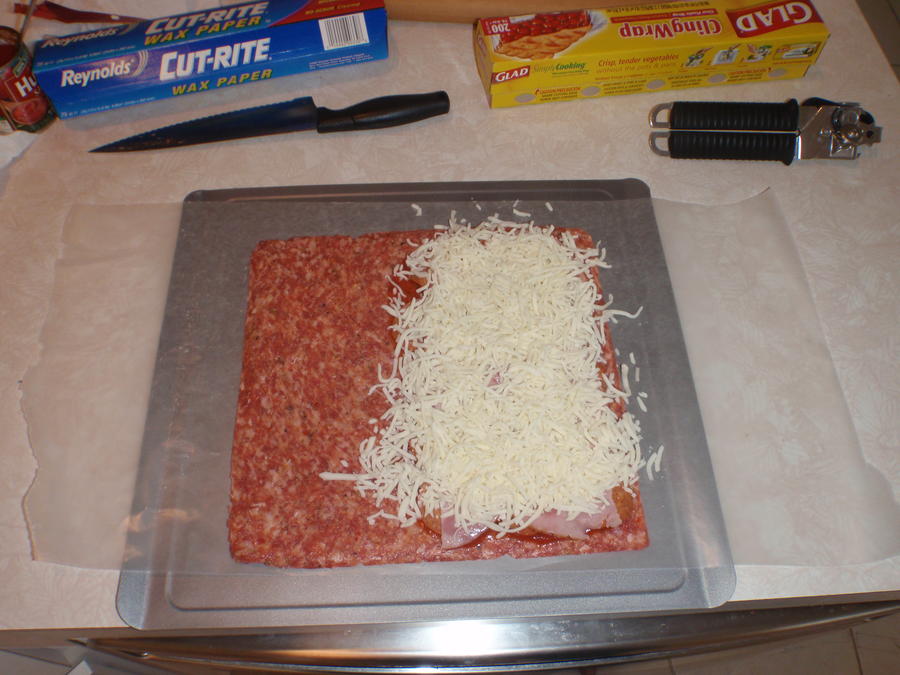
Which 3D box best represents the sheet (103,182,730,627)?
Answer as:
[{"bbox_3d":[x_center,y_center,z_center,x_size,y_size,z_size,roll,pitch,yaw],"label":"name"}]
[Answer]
[{"bbox_3d":[-0.020,0.021,0.551,0.400,0.014,0.361,-2,61,-1],"label":"sheet"}]

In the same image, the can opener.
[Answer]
[{"bbox_3d":[0.283,-0.193,0.658,0.201,0.040,0.070,4,61,2],"label":"can opener"}]

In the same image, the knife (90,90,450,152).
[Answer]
[{"bbox_3d":[-0.165,-0.202,0.670,0.331,0.022,0.047,-8,61,-5],"label":"knife"}]

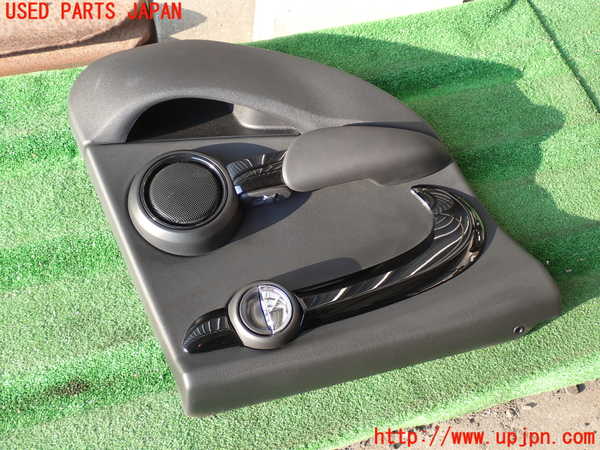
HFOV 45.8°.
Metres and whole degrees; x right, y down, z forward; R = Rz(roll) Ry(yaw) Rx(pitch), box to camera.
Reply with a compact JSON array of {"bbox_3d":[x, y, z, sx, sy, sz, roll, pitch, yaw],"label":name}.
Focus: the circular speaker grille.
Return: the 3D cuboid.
[{"bbox_3d":[-0.191,-0.050,1.173,0.124,0.016,0.124,-12,61,-10],"label":"circular speaker grille"}]

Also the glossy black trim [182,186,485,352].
[{"bbox_3d":[0.060,0.059,1.146,0.520,0.045,0.212,-12,61,-10],"label":"glossy black trim"}]

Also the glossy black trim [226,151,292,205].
[{"bbox_3d":[-0.061,-0.087,1.221,0.120,0.048,0.055,-12,61,-10],"label":"glossy black trim"}]

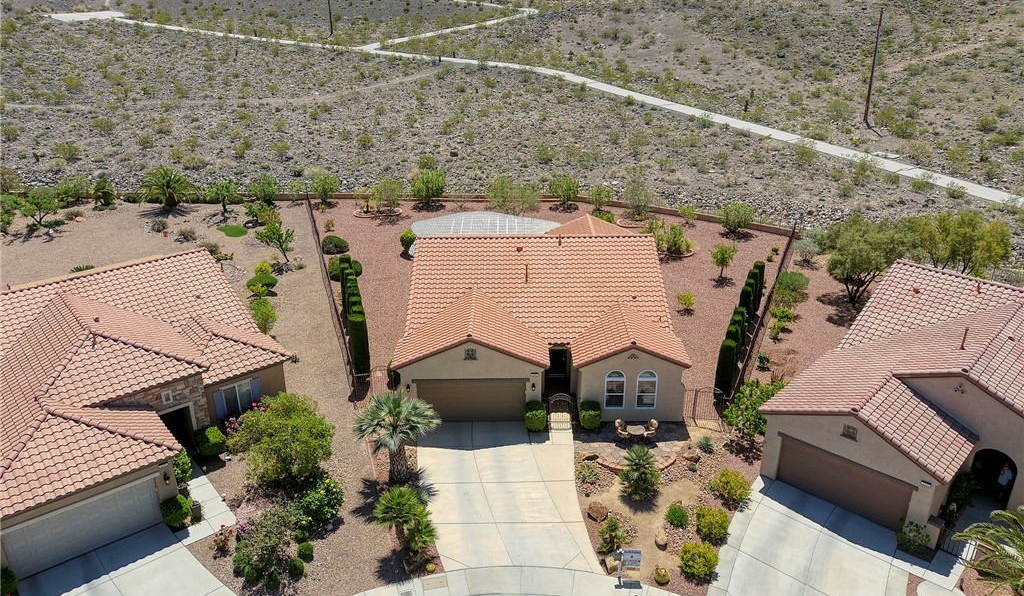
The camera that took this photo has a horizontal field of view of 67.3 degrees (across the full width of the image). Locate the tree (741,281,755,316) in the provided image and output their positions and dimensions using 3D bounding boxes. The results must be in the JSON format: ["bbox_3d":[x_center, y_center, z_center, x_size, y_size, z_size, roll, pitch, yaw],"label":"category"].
[{"bbox_3d":[13.169,0.458,42.994,0.730,2.950,0.730,0,22,0],"label":"tree"}]

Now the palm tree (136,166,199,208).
[{"bbox_3d":[-31.729,-10.095,70.164,5.200,3.500,5.200,0,22,0],"label":"palm tree"}]

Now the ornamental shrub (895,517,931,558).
[{"bbox_3d":[14.405,8.520,27.572,1.034,1.179,1.034,0,24,0],"label":"ornamental shrub"}]

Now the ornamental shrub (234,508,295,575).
[{"bbox_3d":[-8.641,8.432,26.793,1.950,2.000,2.100,0,23,0],"label":"ornamental shrub"}]

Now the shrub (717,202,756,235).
[{"bbox_3d":[17.212,-6.147,58.770,2.620,2.150,2.620,0,24,0],"label":"shrub"}]

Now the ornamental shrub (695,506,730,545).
[{"bbox_3d":[7.321,8.254,27.986,1.240,1.170,1.240,0,24,0],"label":"ornamental shrub"}]

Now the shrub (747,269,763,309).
[{"bbox_3d":[13.864,-0.114,44.408,0.730,2.950,0.730,0,22,0],"label":"shrub"}]

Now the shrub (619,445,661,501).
[{"bbox_3d":[4.909,6.724,29.644,1.600,2.150,1.600,0,23,0],"label":"shrub"}]

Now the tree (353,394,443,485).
[{"bbox_3d":[-4.542,5.620,30.049,3.300,3.600,3.300,0,22,0],"label":"tree"}]

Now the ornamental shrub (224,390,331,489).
[{"bbox_3d":[-9.404,5.720,31.391,4.200,3.150,4.200,0,23,0],"label":"ornamental shrub"}]

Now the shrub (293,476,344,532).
[{"bbox_3d":[-7.178,7.659,28.568,1.880,1.800,1.900,0,23,0],"label":"shrub"}]

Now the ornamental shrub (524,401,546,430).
[{"bbox_3d":[1.067,5.245,33.937,0.940,1.050,0.920,0,22,0],"label":"ornamental shrub"}]

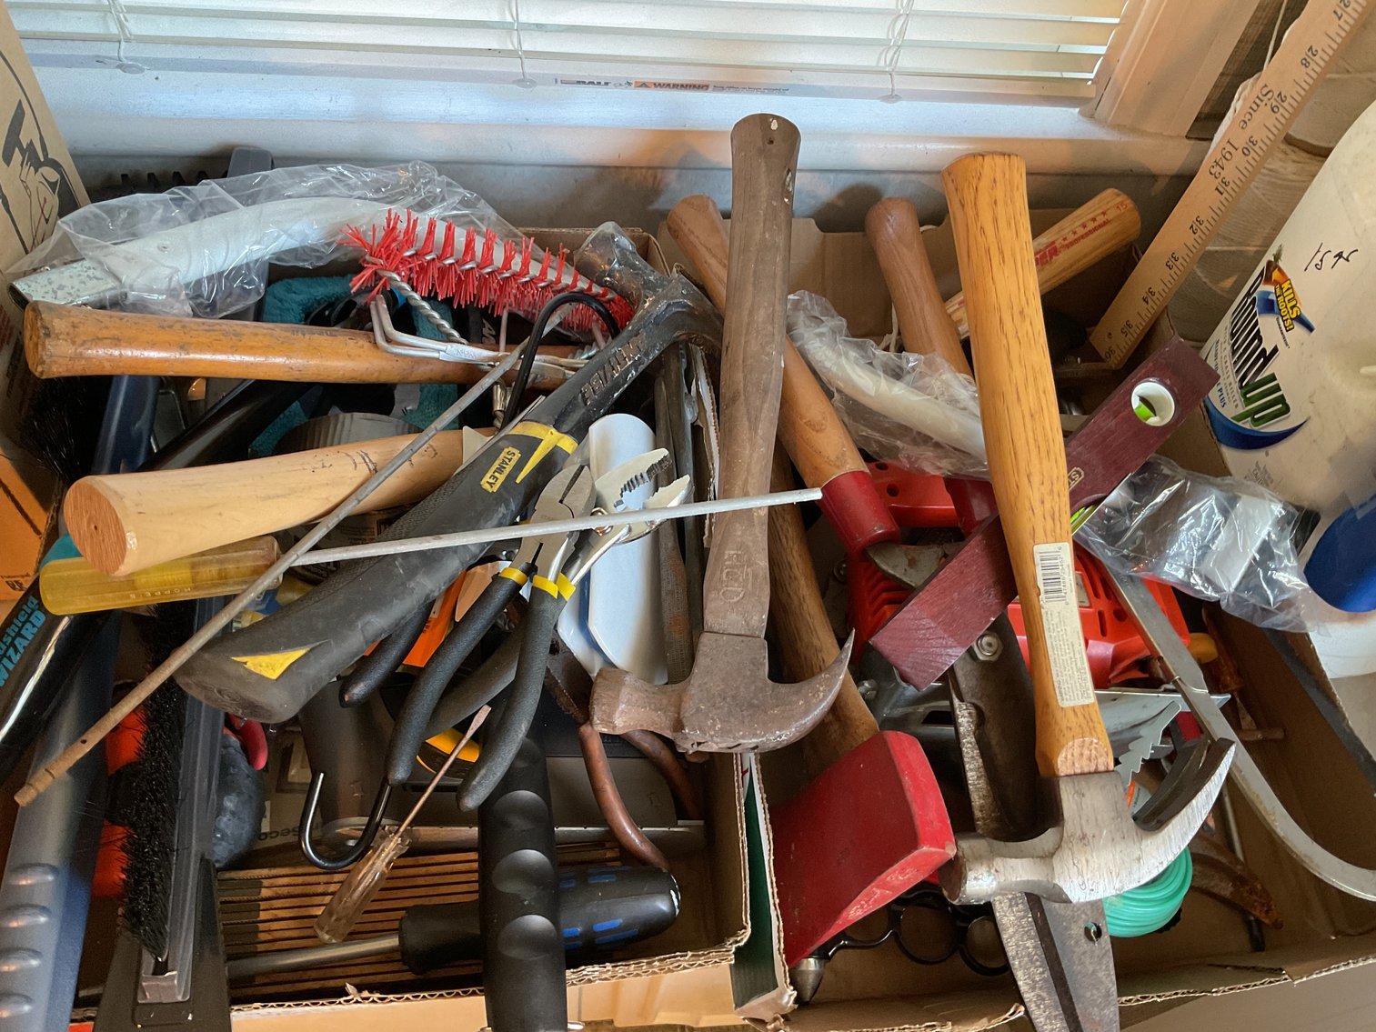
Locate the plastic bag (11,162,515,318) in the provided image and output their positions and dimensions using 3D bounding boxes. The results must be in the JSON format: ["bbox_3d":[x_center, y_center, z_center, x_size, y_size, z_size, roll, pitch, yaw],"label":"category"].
[{"bbox_3d":[-0.222,-0.147,0.613,0.270,0.055,0.070,-7,56,-12],"label":"plastic bag"}]

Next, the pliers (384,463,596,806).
[{"bbox_3d":[-0.087,0.053,0.562,0.057,0.016,0.183,19,67,6],"label":"pliers"}]

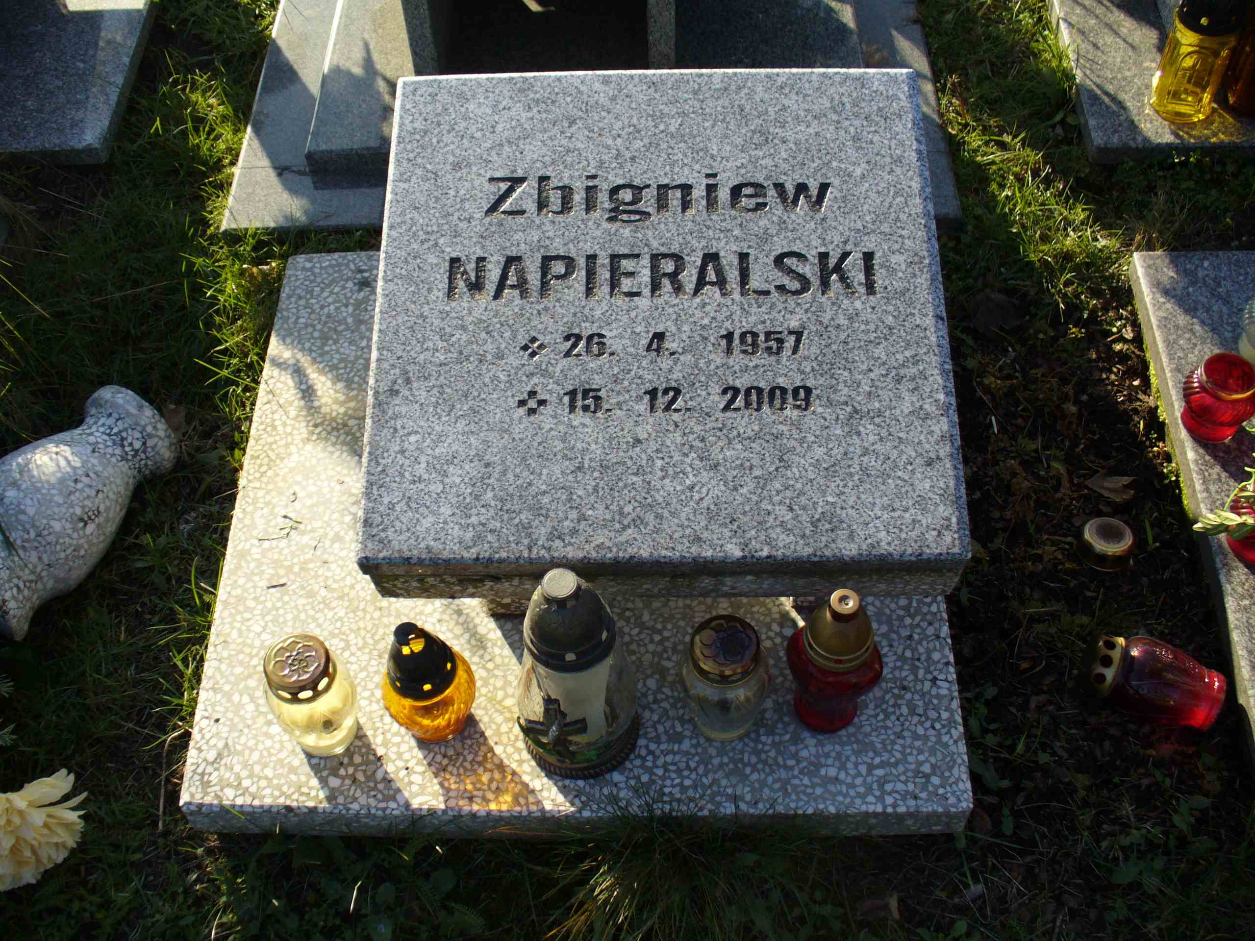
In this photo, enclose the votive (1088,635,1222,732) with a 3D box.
[{"bbox_3d":[0.526,0.208,1.335,0.123,0.084,0.084,19,59,12],"label":"votive"}]

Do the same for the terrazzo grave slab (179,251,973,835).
[{"bbox_3d":[-0.048,0.040,1.468,0.740,0.067,0.700,-1,56,1],"label":"terrazzo grave slab"}]

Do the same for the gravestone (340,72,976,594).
[{"bbox_3d":[0.033,-0.149,1.358,0.548,0.104,0.549,-1,66,1],"label":"gravestone"}]

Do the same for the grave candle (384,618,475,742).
[{"bbox_3d":[-0.186,0.189,1.222,0.087,0.183,0.087,-1,56,1],"label":"grave candle"}]

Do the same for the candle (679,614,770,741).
[{"bbox_3d":[0.090,0.190,1.239,0.079,0.138,0.079,-1,56,1],"label":"candle"}]

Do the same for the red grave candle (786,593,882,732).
[{"bbox_3d":[0.187,0.167,1.213,0.089,0.203,0.078,15,58,11],"label":"red grave candle"}]

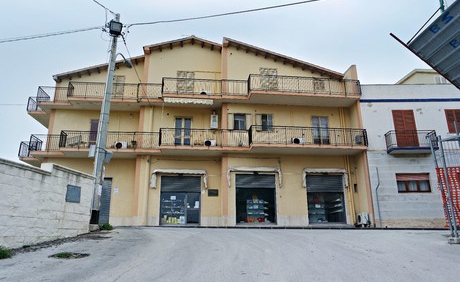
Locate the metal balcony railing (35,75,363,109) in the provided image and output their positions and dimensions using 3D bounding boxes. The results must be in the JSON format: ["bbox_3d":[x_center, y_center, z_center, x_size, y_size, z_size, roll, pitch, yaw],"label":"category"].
[{"bbox_3d":[-2.723,-2.921,18.657,20.400,1.050,2.800,0,-15,0],"label":"metal balcony railing"}]

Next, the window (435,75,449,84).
[{"bbox_3d":[18.056,-5.148,26.126,1.150,1.350,0.150,1,-15,-5],"label":"window"}]

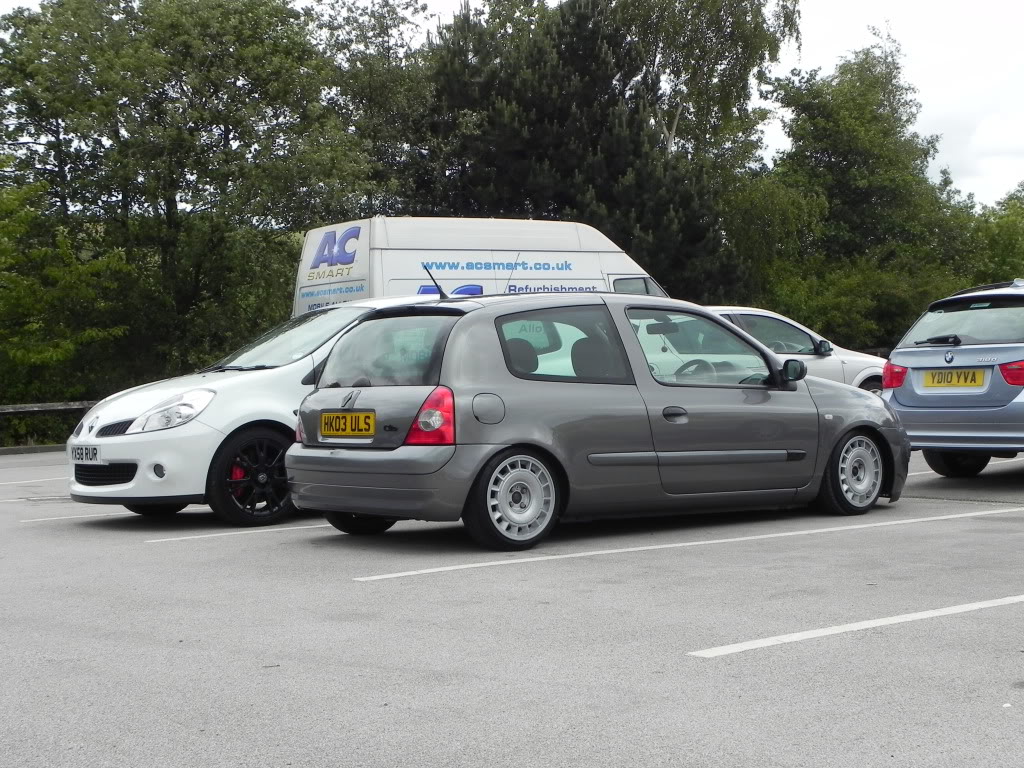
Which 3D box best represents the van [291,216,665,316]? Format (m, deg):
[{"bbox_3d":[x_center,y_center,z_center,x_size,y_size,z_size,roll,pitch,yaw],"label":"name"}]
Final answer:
[{"bbox_3d":[0.124,-0.455,18.272,5.350,2.630,1.970,-1,0,-37],"label":"van"}]

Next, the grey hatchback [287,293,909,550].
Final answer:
[{"bbox_3d":[0.626,0.130,8.865,3.810,1.350,1.660,-1,0,-37],"label":"grey hatchback"}]

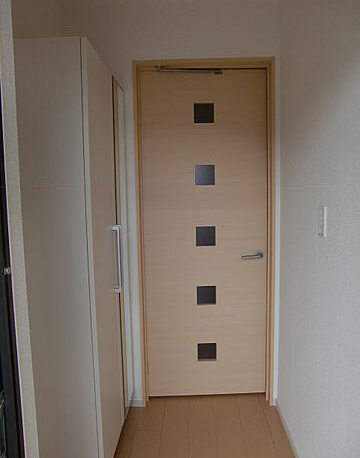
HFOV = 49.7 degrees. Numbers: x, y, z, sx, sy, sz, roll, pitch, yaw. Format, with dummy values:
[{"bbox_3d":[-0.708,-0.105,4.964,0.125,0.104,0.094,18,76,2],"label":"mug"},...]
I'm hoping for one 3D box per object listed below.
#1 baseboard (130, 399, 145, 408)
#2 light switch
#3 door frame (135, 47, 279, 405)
[{"bbox_3d":[-0.268,1.086,2.421,0.100,0.047,0.010,-1,7,2],"label":"baseboard"},{"bbox_3d":[0.547,-0.031,1.491,0.011,0.120,0.070,-1,7,2],"label":"light switch"},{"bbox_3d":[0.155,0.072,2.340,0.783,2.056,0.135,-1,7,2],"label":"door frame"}]

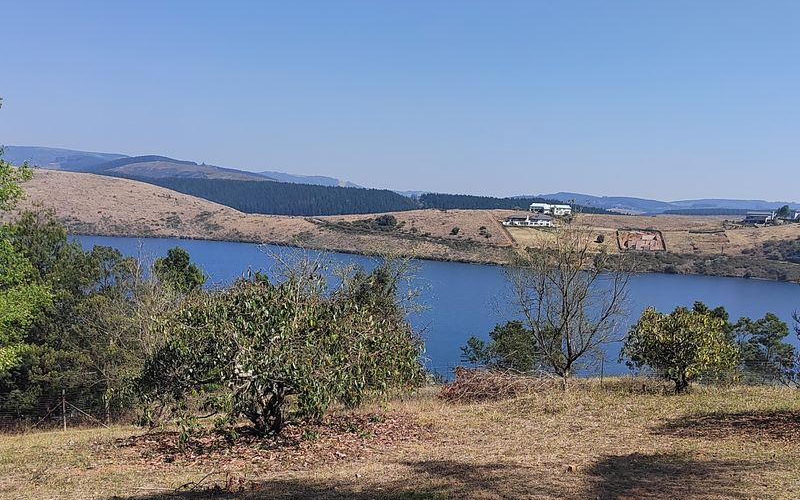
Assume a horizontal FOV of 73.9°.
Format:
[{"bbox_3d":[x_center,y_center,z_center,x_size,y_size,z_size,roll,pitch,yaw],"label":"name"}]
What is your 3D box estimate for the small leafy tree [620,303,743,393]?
[{"bbox_3d":[8.708,3.058,16.500,3.500,2.650,3.200,0,4,0],"label":"small leafy tree"}]

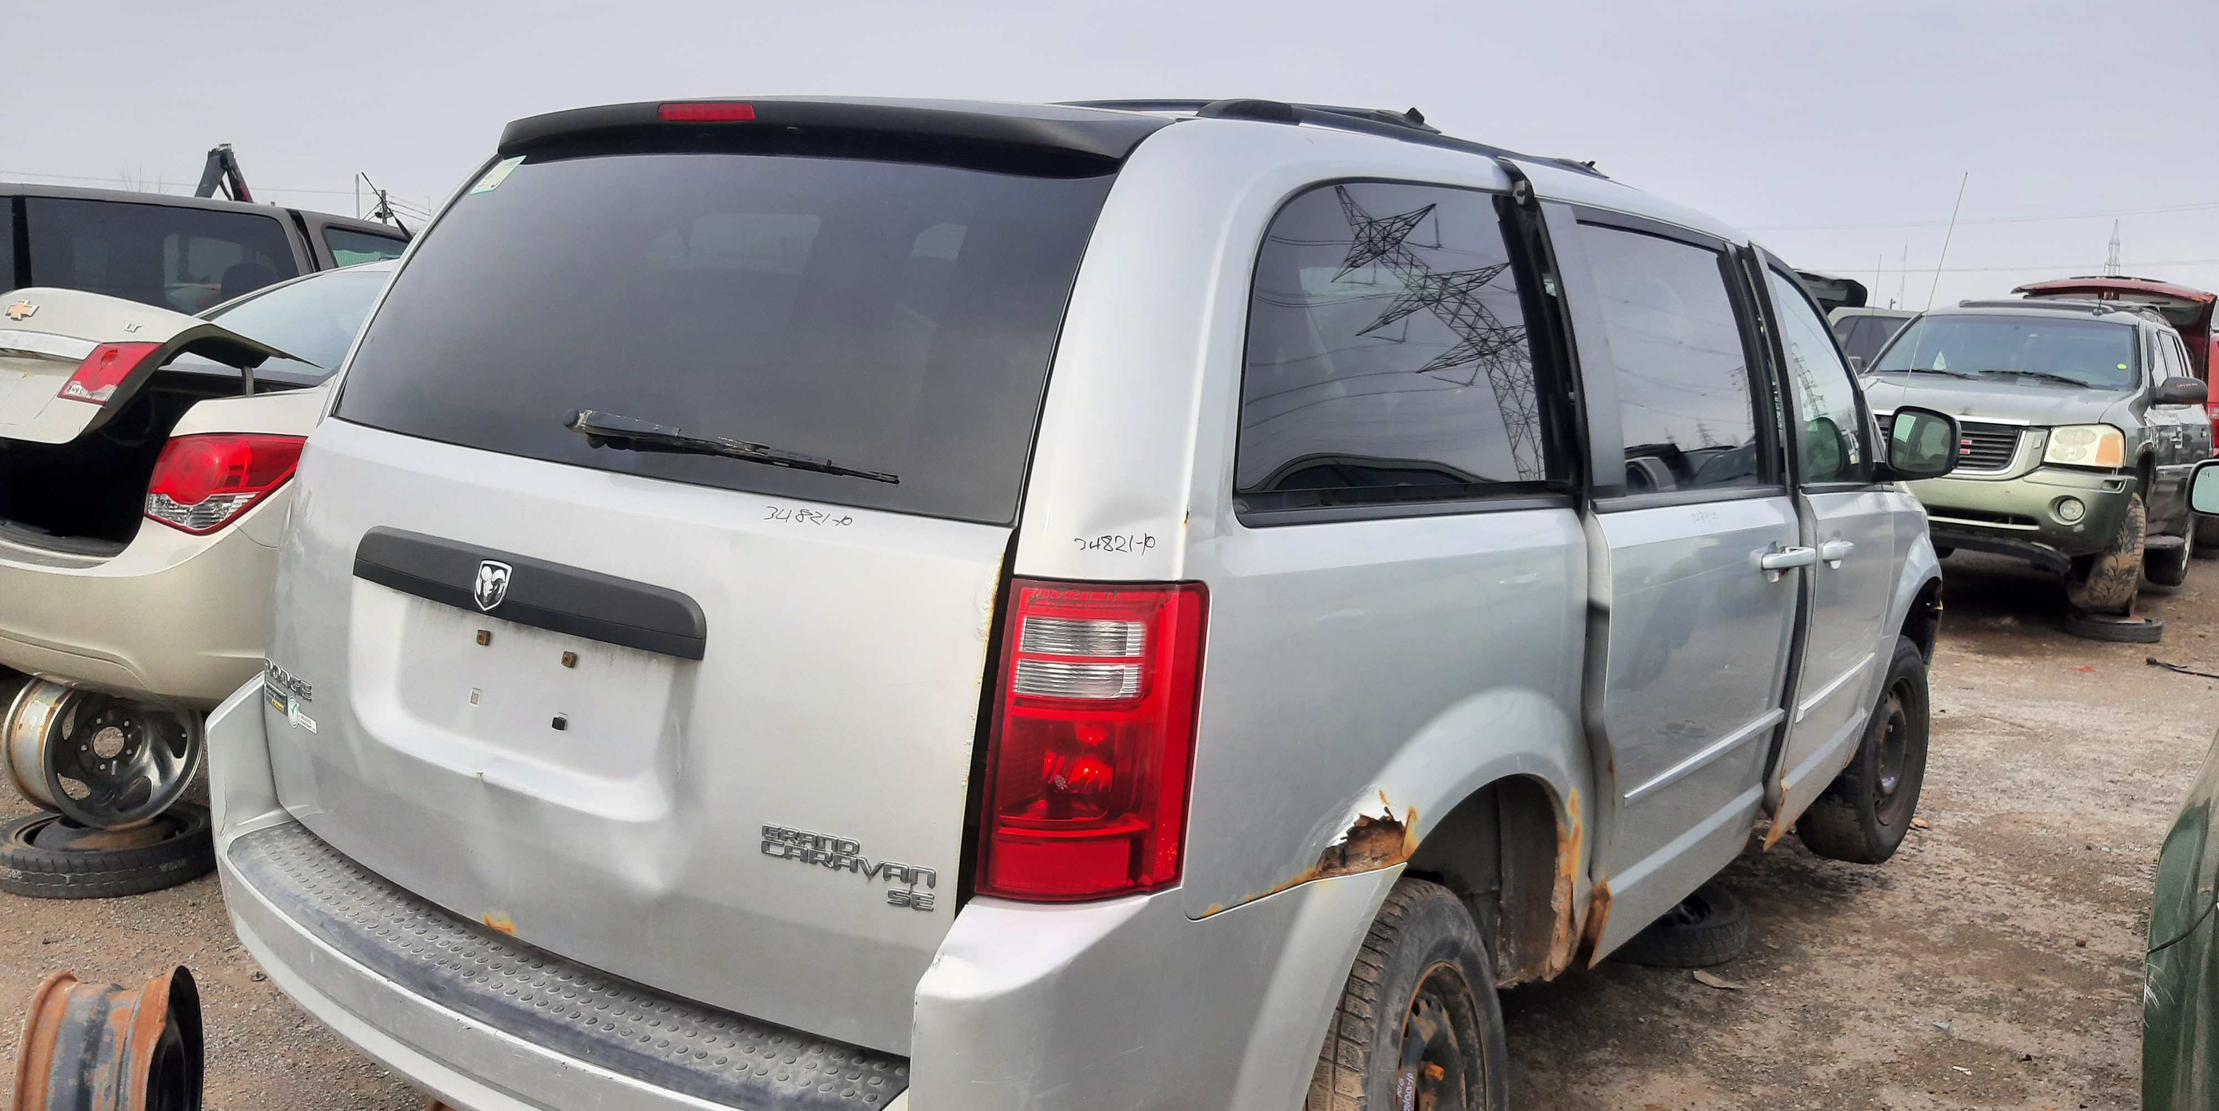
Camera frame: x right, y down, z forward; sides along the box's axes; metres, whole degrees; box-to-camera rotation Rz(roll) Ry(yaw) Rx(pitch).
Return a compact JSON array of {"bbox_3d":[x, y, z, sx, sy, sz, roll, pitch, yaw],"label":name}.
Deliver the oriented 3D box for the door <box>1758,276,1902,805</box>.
[{"bbox_3d":[1.752,-0.044,4.107,0.260,1.280,1.160,9,8,34],"label":"door"}]

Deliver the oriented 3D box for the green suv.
[{"bbox_3d":[6.080,-0.807,11.114,1.930,1.830,4.870,8,8,37],"label":"green suv"}]

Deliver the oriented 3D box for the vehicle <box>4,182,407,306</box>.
[{"bbox_3d":[-4.023,-0.708,7.390,1.930,1.770,5.000,9,8,34],"label":"vehicle"}]

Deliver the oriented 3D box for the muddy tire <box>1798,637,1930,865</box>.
[{"bbox_3d":[2.247,0.570,4.996,0.230,0.700,0.700,8,7,38],"label":"muddy tire"}]

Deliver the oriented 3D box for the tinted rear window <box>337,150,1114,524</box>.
[{"bbox_3d":[-0.576,-0.338,2.209,1.320,0.470,0.120,9,-19,34],"label":"tinted rear window"}]

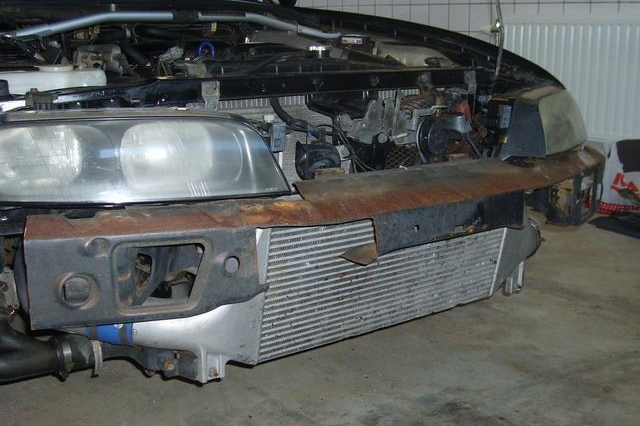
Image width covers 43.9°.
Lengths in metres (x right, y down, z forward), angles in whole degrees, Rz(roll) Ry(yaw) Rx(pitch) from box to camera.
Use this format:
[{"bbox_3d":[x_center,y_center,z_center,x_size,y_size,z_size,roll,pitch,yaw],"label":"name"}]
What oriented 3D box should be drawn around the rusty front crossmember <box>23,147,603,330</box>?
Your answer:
[{"bbox_3d":[0.190,0.013,1.531,1.457,0.174,0.248,-9,14,-38],"label":"rusty front crossmember"}]

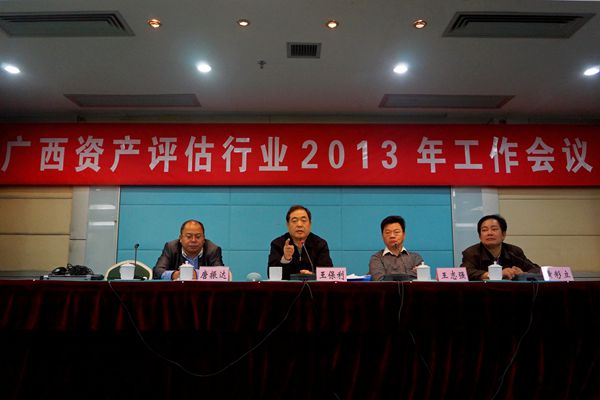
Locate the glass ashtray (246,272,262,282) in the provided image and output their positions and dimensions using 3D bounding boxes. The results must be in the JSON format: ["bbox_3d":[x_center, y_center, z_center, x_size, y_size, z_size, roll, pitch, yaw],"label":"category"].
[{"bbox_3d":[-0.300,0.508,2.960,0.097,0.055,0.097,0,-9,0],"label":"glass ashtray"}]

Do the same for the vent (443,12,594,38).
[{"bbox_3d":[1.434,-1.178,3.006,0.898,0.040,0.306,0,-10,0],"label":"vent"}]

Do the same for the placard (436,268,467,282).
[{"bbox_3d":[1.010,0.494,2.987,0.200,0.095,0.060,0,-10,0],"label":"placard"}]

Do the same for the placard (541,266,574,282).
[{"bbox_3d":[1.700,0.492,2.987,0.200,0.095,0.060,0,-10,0],"label":"placard"}]

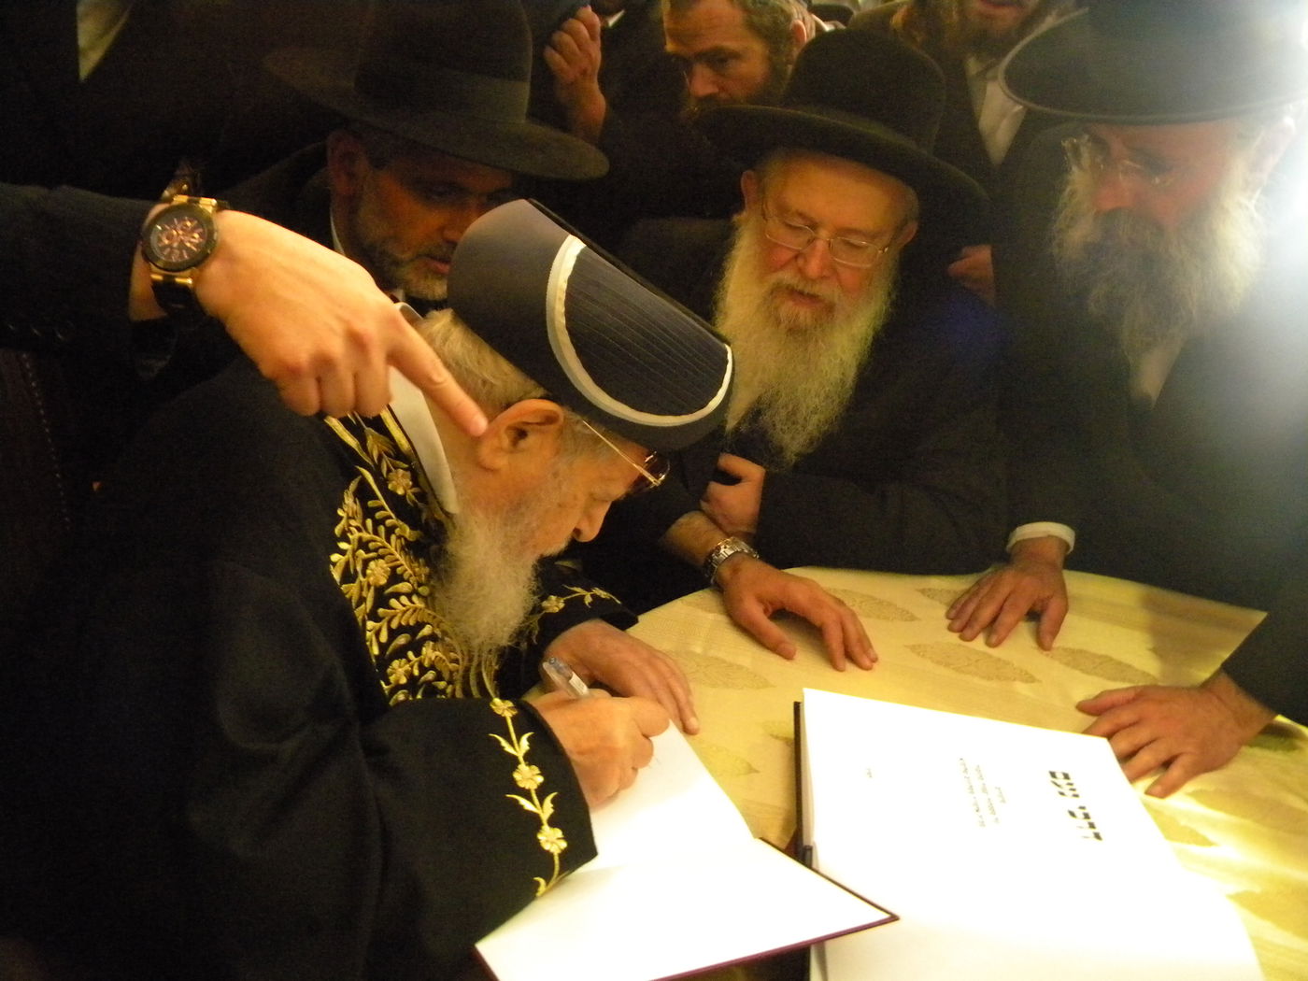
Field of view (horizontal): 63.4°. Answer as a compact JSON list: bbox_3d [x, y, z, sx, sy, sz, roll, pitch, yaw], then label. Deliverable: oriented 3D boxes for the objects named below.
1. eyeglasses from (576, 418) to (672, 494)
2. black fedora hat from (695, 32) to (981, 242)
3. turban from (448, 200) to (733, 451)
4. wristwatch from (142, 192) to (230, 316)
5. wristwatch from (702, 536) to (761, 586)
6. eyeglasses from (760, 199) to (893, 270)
[{"bbox_3d":[-0.044,-0.054,0.899,0.142,0.045,0.138,40,8,-3],"label":"eyeglasses"},{"bbox_3d":[0.222,-0.415,1.145,0.325,0.140,0.355,17,5,4],"label":"black fedora hat"},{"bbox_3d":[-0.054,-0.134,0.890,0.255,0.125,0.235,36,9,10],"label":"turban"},{"bbox_3d":[-0.264,-0.135,0.617,0.045,0.066,0.058,4,-15,4],"label":"wristwatch"},{"bbox_3d":[0.083,0.076,1.120,0.066,0.056,0.036,-22,30,-16],"label":"wristwatch"},{"bbox_3d":[0.195,-0.302,1.153,0.137,0.043,0.140,15,40,5],"label":"eyeglasses"}]

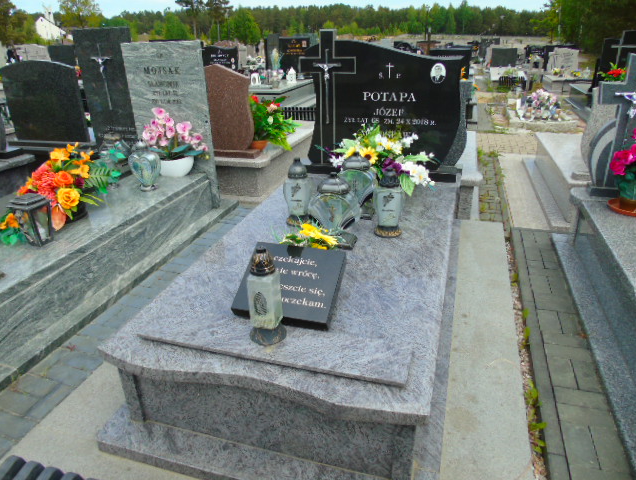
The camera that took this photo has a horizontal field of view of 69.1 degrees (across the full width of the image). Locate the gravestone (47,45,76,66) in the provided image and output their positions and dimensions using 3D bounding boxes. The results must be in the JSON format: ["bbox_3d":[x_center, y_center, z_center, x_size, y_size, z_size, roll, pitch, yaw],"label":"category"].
[{"bbox_3d":[-6.009,-4.343,11.000,0.850,0.650,0.120,6,27,16],"label":"gravestone"}]

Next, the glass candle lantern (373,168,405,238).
[{"bbox_3d":[0.371,-0.200,2.378,0.145,0.345,0.140,3,25,11],"label":"glass candle lantern"}]

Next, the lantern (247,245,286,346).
[{"bbox_3d":[-0.177,0.175,1.533,0.126,0.344,0.126,6,27,16],"label":"lantern"}]

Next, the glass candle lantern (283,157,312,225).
[{"bbox_3d":[-0.104,-0.262,2.445,0.150,0.352,0.150,2,26,7],"label":"glass candle lantern"}]

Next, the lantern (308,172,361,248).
[{"bbox_3d":[0.077,-0.153,2.264,0.235,0.370,0.120,8,27,21],"label":"lantern"}]

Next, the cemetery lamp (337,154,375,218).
[{"bbox_3d":[0.216,-0.312,2.604,0.215,0.365,0.120,6,26,16],"label":"cemetery lamp"}]

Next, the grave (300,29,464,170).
[{"bbox_3d":[0.454,-0.970,3.230,1.150,0.920,0.140,6,26,16],"label":"grave"}]

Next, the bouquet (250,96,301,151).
[{"bbox_3d":[-0.393,-1.032,4.128,0.410,0.480,0.360,6,26,16],"label":"bouquet"}]

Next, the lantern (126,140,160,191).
[{"bbox_3d":[-1.266,-0.549,3.376,0.180,0.350,0.120,3,25,9],"label":"lantern"}]

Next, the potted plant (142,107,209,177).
[{"bbox_3d":[-1.119,-0.757,3.603,0.440,0.520,0.280,6,26,16],"label":"potted plant"}]

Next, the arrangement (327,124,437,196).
[{"bbox_3d":[0.383,-0.481,2.802,0.630,0.410,0.340,6,27,16],"label":"arrangement"}]

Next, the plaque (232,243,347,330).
[{"bbox_3d":[-0.101,0.165,1.730,0.360,0.050,0.300,6,54,16],"label":"plaque"}]

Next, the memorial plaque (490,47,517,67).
[{"bbox_3d":[5.017,-4.896,12.400,0.630,0.470,0.100,6,27,16],"label":"memorial plaque"}]

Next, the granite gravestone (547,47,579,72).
[{"bbox_3d":[5.884,-4.311,11.100,0.700,0.530,0.120,6,27,16],"label":"granite gravestone"}]

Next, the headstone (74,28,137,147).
[{"bbox_3d":[-1.763,-1.274,4.043,0.560,1.030,0.080,6,26,16],"label":"headstone"}]

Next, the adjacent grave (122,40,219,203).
[{"bbox_3d":[-1.105,-0.845,3.530,0.640,1.220,0.100,6,27,16],"label":"adjacent grave"}]

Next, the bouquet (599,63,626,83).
[{"bbox_3d":[4.362,-2.405,6.800,0.450,0.400,0.360,6,27,16],"label":"bouquet"}]

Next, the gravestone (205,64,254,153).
[{"bbox_3d":[-0.841,-1.126,4.029,0.670,0.765,0.150,6,26,16],"label":"gravestone"}]

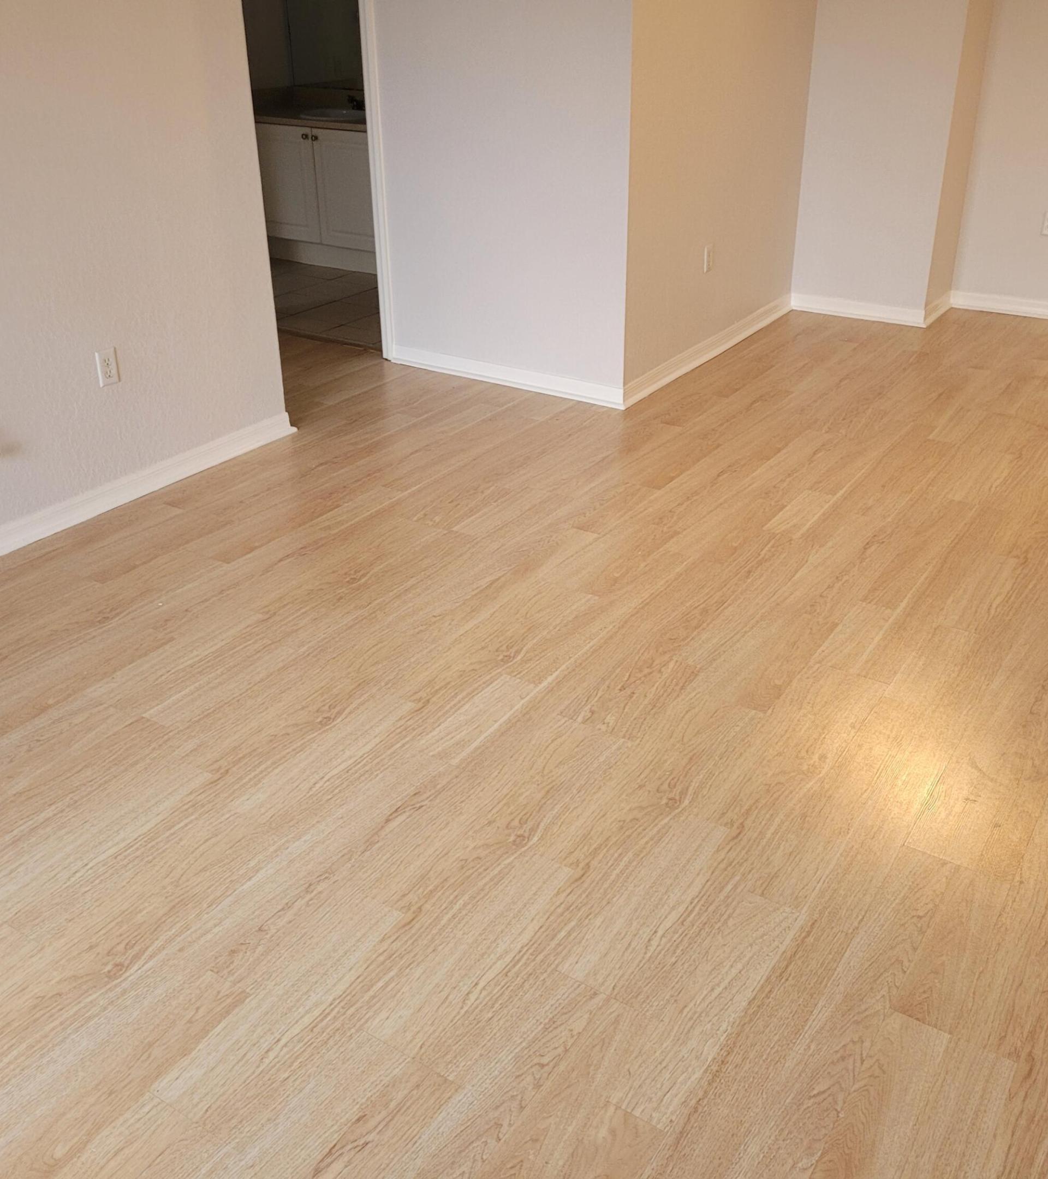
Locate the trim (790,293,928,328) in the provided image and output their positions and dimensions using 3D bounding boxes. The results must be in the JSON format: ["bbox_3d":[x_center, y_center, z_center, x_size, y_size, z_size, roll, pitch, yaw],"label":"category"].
[{"bbox_3d":[1.685,-1.406,5.934,0.689,0.082,0.018,17,32,30],"label":"trim"}]

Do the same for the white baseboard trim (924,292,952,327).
[{"bbox_3d":[2.085,-1.412,5.934,0.018,0.082,0.466,16,32,29],"label":"white baseboard trim"}]

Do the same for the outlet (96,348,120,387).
[{"bbox_3d":[-1.336,-0.715,3.793,0.008,0.115,0.071,16,32,30],"label":"outlet"}]

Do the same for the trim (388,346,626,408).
[{"bbox_3d":[-0.096,-0.920,5.051,1.232,0.082,0.018,17,33,31],"label":"trim"}]

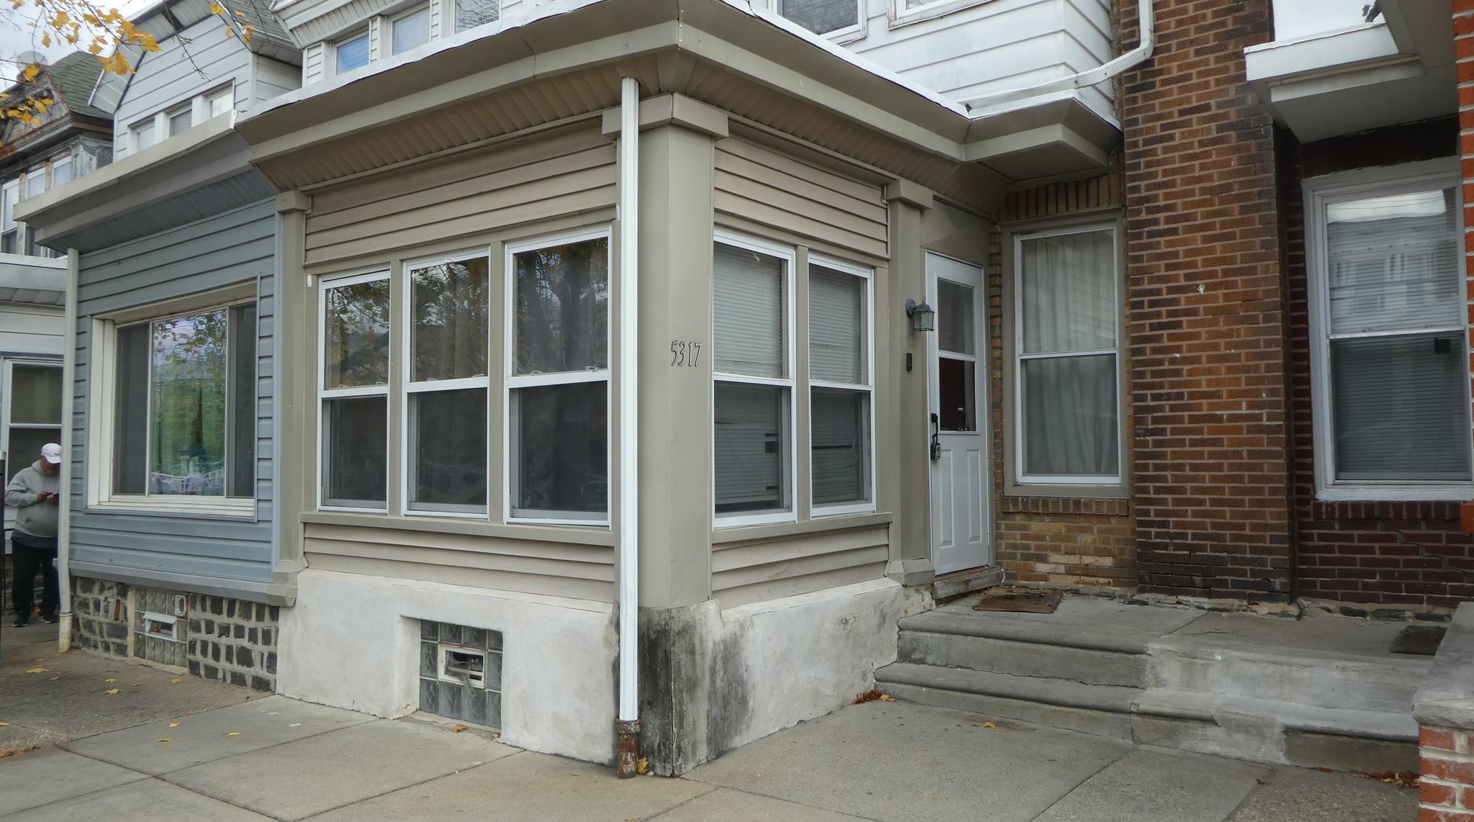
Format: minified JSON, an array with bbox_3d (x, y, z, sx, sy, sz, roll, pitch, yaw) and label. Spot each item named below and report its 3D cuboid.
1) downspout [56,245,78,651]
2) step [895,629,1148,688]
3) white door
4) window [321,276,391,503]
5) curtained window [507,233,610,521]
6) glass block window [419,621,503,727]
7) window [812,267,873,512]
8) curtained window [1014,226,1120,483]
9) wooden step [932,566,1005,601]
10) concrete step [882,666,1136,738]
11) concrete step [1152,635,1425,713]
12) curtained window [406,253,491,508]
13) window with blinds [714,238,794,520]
[{"bbox_3d":[-5.245,0.290,8.042,0.085,3.150,0.100,-2,-3,36],"label":"downspout"},{"bbox_3d":[1.547,1.304,5.567,1.380,0.235,0.290,-2,-3,37],"label":"step"},{"bbox_3d":[1.474,0.023,6.767,0.060,2.050,0.790,-2,-3,38],"label":"white door"},{"bbox_3d":[-2.204,-0.112,5.982,0.712,1.401,0.100,-2,-3,37],"label":"window"},{"bbox_3d":[-0.843,-0.149,4.962,0.740,1.410,0.100,-2,-3,37],"label":"curtained window"},{"bbox_3d":[-1.411,1.377,5.402,0.731,0.500,0.090,-2,-3,37],"label":"glass block window"},{"bbox_3d":[0.564,-0.127,5.742,0.100,1.415,0.718,-2,-3,37],"label":"window"},{"bbox_3d":[2.298,-0.370,7.083,0.711,1.753,0.100,-2,-3,37],"label":"curtained window"},{"bbox_3d":[1.495,1.132,6.780,0.150,0.110,1.012,-2,-3,37],"label":"wooden step"},{"bbox_3d":[1.406,1.503,5.359,1.380,0.165,0.290,-2,-3,37],"label":"concrete step"},{"bbox_3d":[2.574,1.224,4.813,1.200,0.240,0.290,-2,-3,37],"label":"concrete step"},{"bbox_3d":[-1.526,-0.133,5.473,0.743,1.409,0.100,-2,-3,37],"label":"curtained window"},{"bbox_3d":[0.101,-0.127,5.029,0.070,1.370,0.670,-2,-3,38],"label":"window with blinds"}]

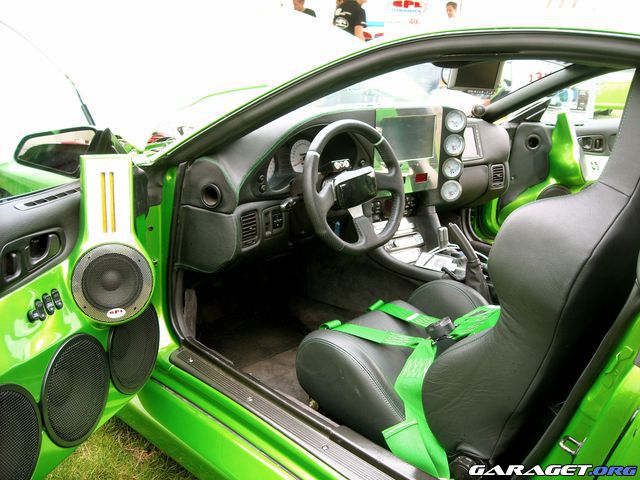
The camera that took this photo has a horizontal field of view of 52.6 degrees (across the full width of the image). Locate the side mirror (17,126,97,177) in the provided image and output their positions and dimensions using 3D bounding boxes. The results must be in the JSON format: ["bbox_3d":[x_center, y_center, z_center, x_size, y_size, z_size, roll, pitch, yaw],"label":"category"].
[{"bbox_3d":[-0.669,-0.220,1.630,0.210,0.130,0.105,2,17,7],"label":"side mirror"}]

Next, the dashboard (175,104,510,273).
[{"bbox_3d":[0.130,-0.242,2.165,1.350,0.410,0.450,-14,22,-40],"label":"dashboard"}]

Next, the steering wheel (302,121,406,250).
[{"bbox_3d":[0.090,-0.140,1.685,0.360,0.360,0.110,-14,2,-40],"label":"steering wheel"}]

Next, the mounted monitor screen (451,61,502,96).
[{"bbox_3d":[0.429,-0.456,1.808,0.170,0.110,0.030,-6,26,-22],"label":"mounted monitor screen"}]

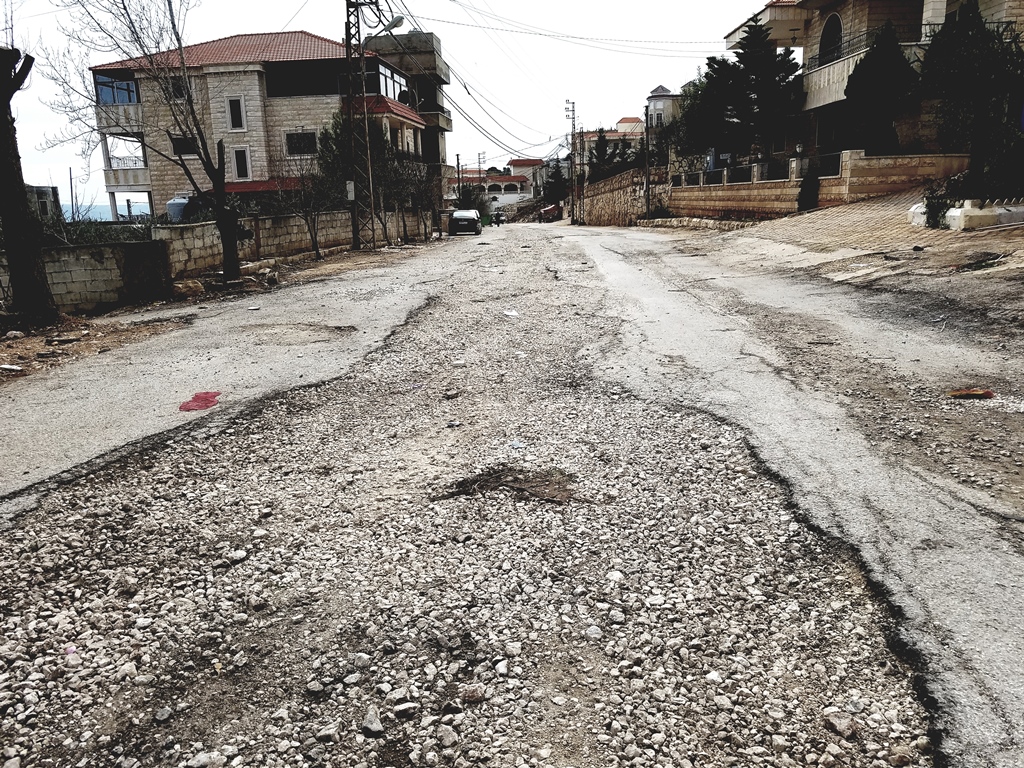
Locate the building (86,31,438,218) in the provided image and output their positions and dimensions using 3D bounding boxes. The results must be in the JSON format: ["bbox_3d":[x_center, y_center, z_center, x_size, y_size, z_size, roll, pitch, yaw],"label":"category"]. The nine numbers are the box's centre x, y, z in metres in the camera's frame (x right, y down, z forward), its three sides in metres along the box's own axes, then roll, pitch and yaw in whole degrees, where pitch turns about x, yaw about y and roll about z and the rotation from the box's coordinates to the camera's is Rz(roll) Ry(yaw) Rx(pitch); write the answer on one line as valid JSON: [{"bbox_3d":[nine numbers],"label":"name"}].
[{"bbox_3d":[-14.136,-14.972,48.595,17.800,12.000,13.500,0,13,4],"label":"building"}]

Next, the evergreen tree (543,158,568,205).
[{"bbox_3d":[4.217,-19.242,74.441,2.700,4.968,2.600,-1,13,0],"label":"evergreen tree"}]

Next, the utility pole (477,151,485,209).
[{"bbox_3d":[-4.384,-27.419,105.063,0.900,8.330,0.450,-1,13,0],"label":"utility pole"}]

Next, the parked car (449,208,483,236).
[{"bbox_3d":[-2.845,-10.085,47.925,1.780,1.500,4.300,0,13,1],"label":"parked car"}]

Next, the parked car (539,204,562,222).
[{"bbox_3d":[3.342,-14.960,67.686,1.720,1.470,4.200,3,13,14],"label":"parked car"}]

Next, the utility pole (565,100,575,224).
[{"bbox_3d":[5.045,-18.857,65.864,0.800,10.097,0.500,-1,13,0],"label":"utility pole"}]

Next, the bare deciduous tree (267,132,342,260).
[{"bbox_3d":[-5.628,-4.972,20.631,2.100,3.285,2.000,-1,13,0],"label":"bare deciduous tree"}]

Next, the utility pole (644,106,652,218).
[{"bbox_3d":[9.580,-15.275,53.140,0.350,7.646,0.350,-1,13,0],"label":"utility pole"}]

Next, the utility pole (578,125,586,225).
[{"bbox_3d":[5.918,-17.362,64.104,0.500,7.969,0.450,-1,13,0],"label":"utility pole"}]

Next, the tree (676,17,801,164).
[{"bbox_3d":[10.519,-12.962,35.207,5.500,7.055,5.200,-1,13,0],"label":"tree"}]

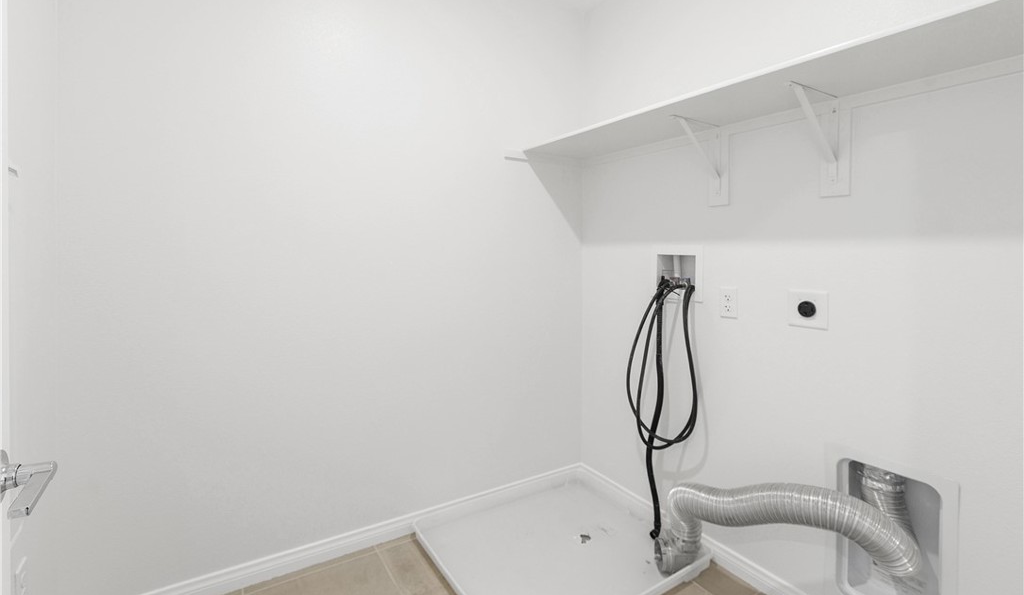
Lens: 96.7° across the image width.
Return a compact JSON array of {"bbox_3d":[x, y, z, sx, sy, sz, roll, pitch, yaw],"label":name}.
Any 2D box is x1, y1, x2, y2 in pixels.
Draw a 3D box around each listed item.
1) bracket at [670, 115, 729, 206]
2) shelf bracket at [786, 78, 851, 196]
[{"bbox_3d":[0.680,-0.491,1.663,0.301,0.302,0.089,-2,3,-33],"label":"bracket"},{"bbox_3d":[0.897,-0.456,1.342,0.290,0.306,0.089,-2,3,-33],"label":"shelf bracket"}]

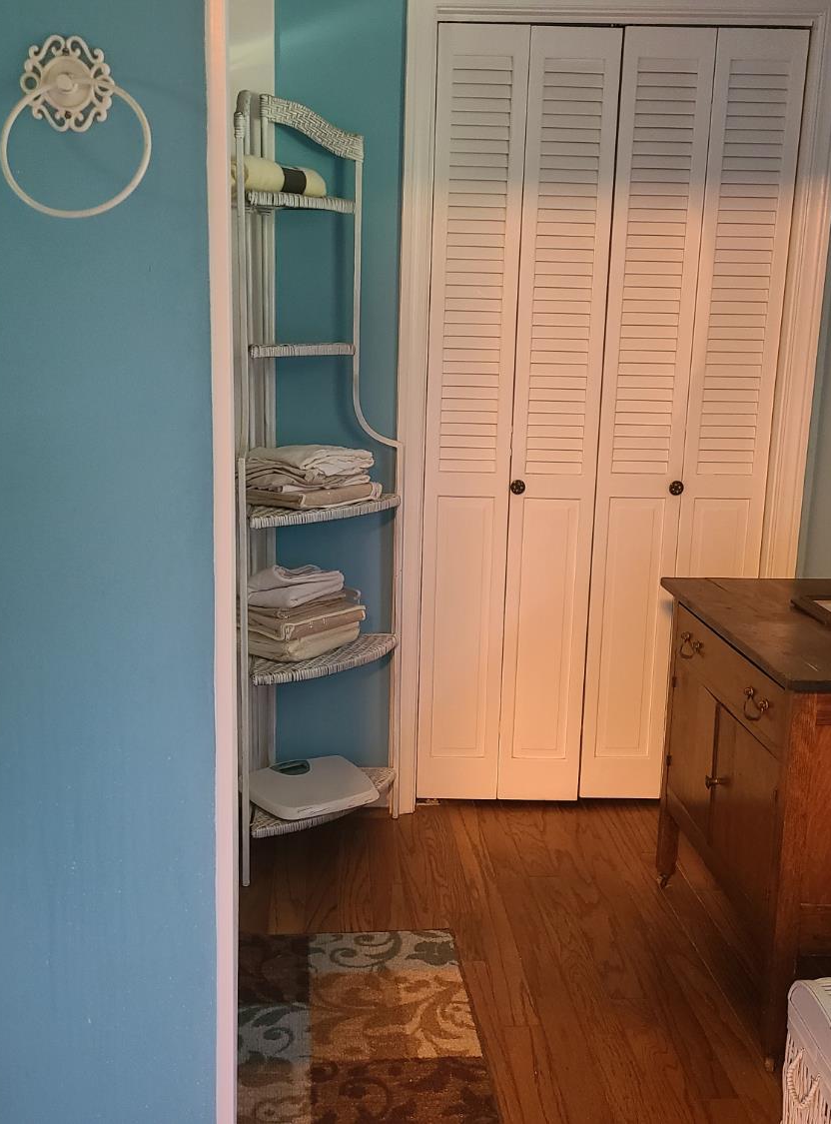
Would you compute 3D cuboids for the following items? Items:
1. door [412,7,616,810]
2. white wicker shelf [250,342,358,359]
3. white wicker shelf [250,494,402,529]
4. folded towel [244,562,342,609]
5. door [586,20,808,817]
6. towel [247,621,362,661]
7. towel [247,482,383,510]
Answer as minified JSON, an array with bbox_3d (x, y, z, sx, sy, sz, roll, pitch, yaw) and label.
[{"bbox_3d":[0.256,-0.327,2.946,0.452,2.000,0.035,1,12,-1],"label":"door"},{"bbox_3d":[-0.274,-0.505,2.682,0.260,0.028,0.280,1,12,-1],"label":"white wicker shelf"},{"bbox_3d":[-0.226,-0.123,2.703,0.383,0.025,0.405,1,12,-1],"label":"white wicker shelf"},{"bbox_3d":[-0.321,0.051,2.809,0.180,0.062,0.240,7,13,25],"label":"folded towel"},{"bbox_3d":[0.707,-0.316,2.950,0.452,2.000,0.035,1,12,-1],"label":"door"},{"bbox_3d":[-0.295,0.183,2.846,0.190,0.049,0.250,8,14,31],"label":"towel"},{"bbox_3d":[-0.272,-0.171,2.800,0.200,0.038,0.270,9,14,34],"label":"towel"}]

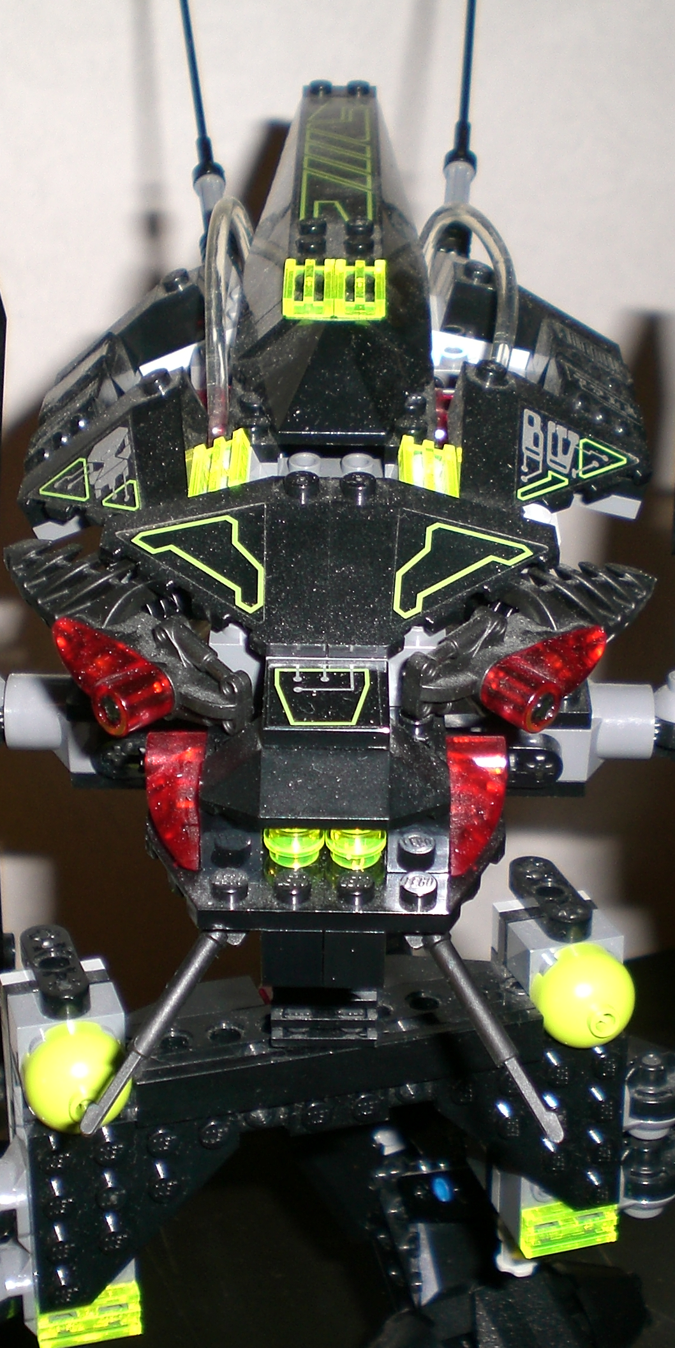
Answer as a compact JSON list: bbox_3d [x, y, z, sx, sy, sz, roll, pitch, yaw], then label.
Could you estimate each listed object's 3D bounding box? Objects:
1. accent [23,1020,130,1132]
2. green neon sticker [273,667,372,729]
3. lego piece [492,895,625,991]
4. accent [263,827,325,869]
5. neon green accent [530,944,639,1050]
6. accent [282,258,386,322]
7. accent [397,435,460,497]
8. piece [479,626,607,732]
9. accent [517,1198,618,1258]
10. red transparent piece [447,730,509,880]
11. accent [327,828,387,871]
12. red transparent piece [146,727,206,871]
[{"bbox_3d":[-0.038,0.058,0.285,0.016,0.016,0.016,1,24,0],"label":"accent"},{"bbox_3d":[-0.002,0.003,0.255,0.013,0.001,0.012,0,38,0],"label":"green neon sticker"},{"bbox_3d":[0.035,0.044,0.315,0.016,0.010,0.016,-6,21,-15],"label":"lego piece"},{"bbox_3d":[-0.005,0.021,0.257,0.008,0.005,0.008,1,35,0],"label":"accent"},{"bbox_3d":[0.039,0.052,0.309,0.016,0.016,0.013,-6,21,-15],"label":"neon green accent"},{"bbox_3d":[0.000,-0.060,0.310,0.016,0.003,0.016,0,37,0],"label":"accent"},{"bbox_3d":[0.013,-0.029,0.288,0.008,0.003,0.015,11,39,-9],"label":"accent"},{"bbox_3d":[0.029,0.000,0.265,0.021,0.008,0.008,-35,41,-27],"label":"piece"},{"bbox_3d":[0.039,0.091,0.324,0.016,0.008,0.003,-7,22,-15],"label":"accent"},{"bbox_3d":[0.019,0.018,0.264,0.009,0.007,0.028,1,35,-1],"label":"red transparent piece"},{"bbox_3d":[0.003,0.021,0.257,0.008,0.005,0.008,1,35,0],"label":"accent"},{"bbox_3d":[-0.021,0.017,0.261,0.008,0.007,0.020,-2,57,-2],"label":"red transparent piece"}]

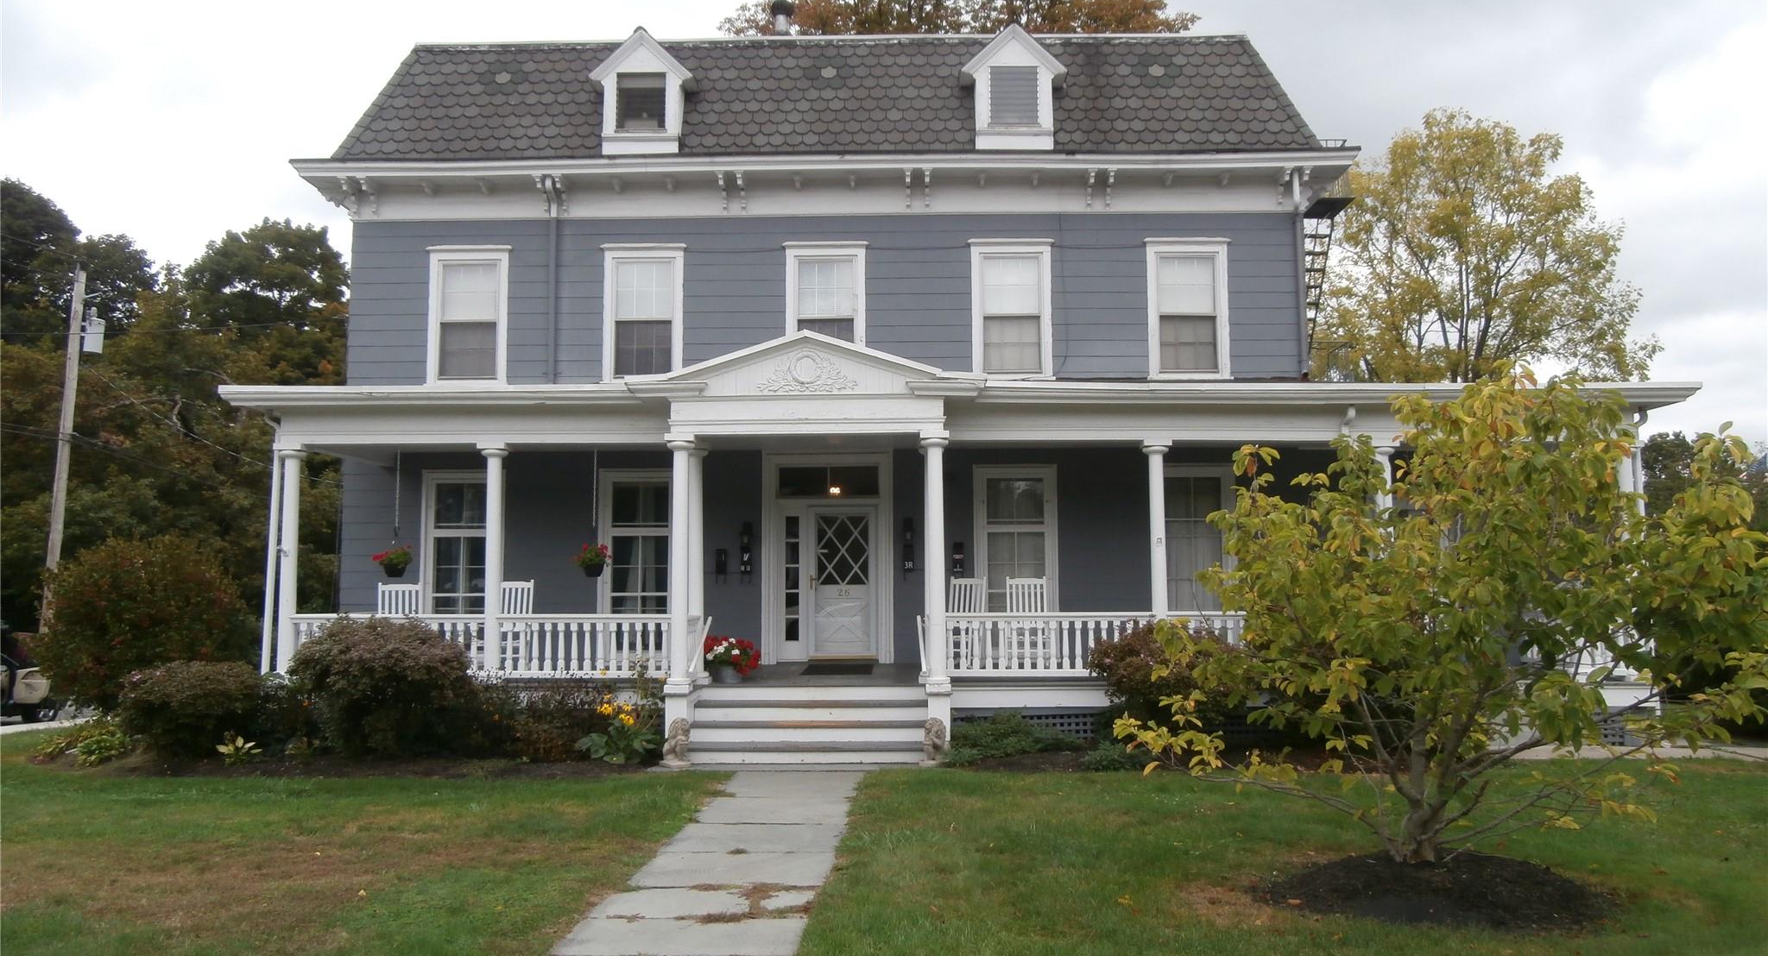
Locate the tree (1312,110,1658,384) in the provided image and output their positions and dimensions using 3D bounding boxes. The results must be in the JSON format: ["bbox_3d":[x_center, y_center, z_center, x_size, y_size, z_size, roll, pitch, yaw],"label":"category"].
[{"bbox_3d":[14.244,-2.382,29.295,8.516,13.200,8.500,0,-5,1],"label":"tree"}]

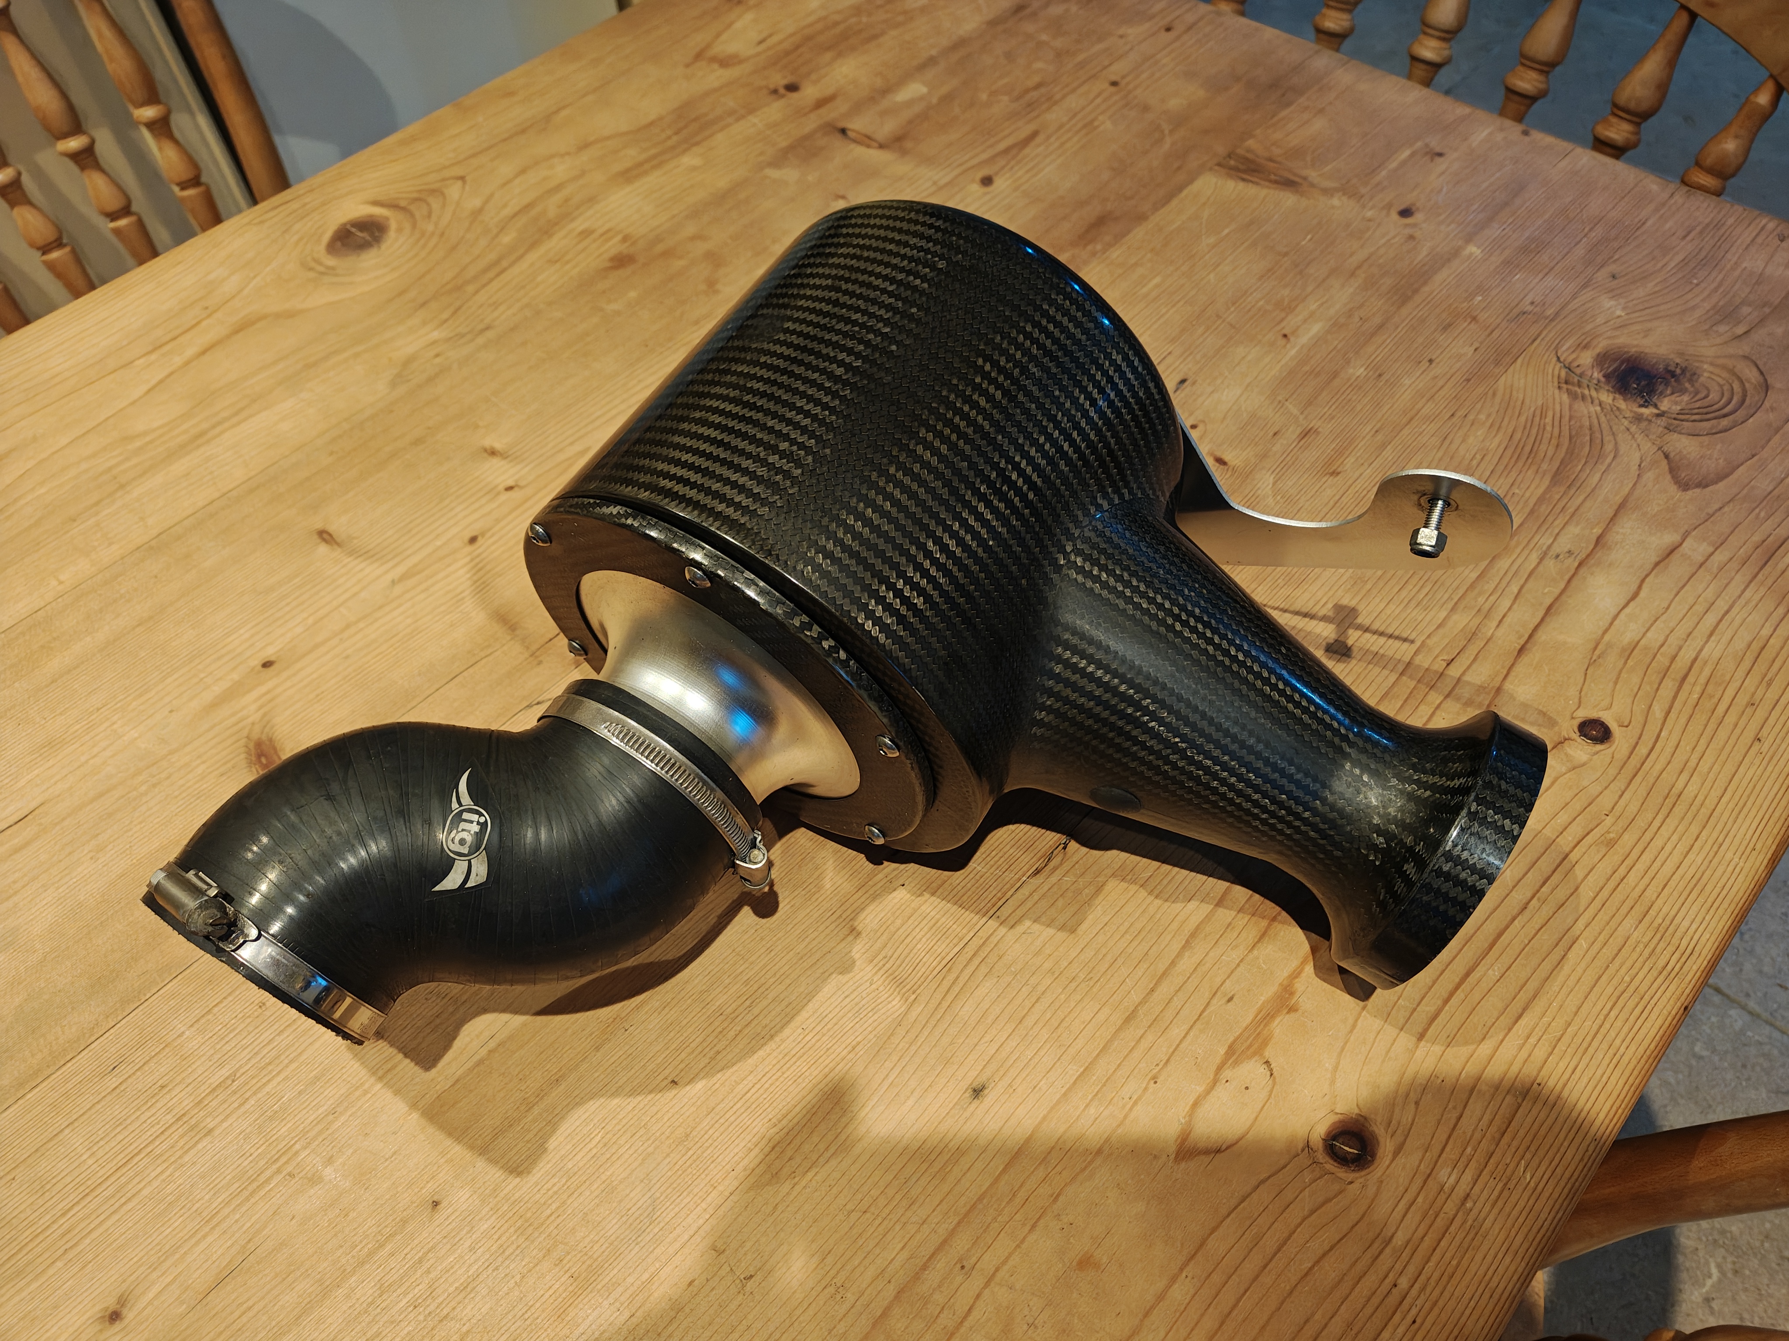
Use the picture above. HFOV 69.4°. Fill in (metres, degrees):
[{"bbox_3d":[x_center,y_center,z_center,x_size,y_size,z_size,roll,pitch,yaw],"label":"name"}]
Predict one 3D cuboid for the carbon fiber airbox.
[{"bbox_3d":[0.052,-0.016,0.454,0.332,0.194,0.164,26,59,20],"label":"carbon fiber airbox"}]

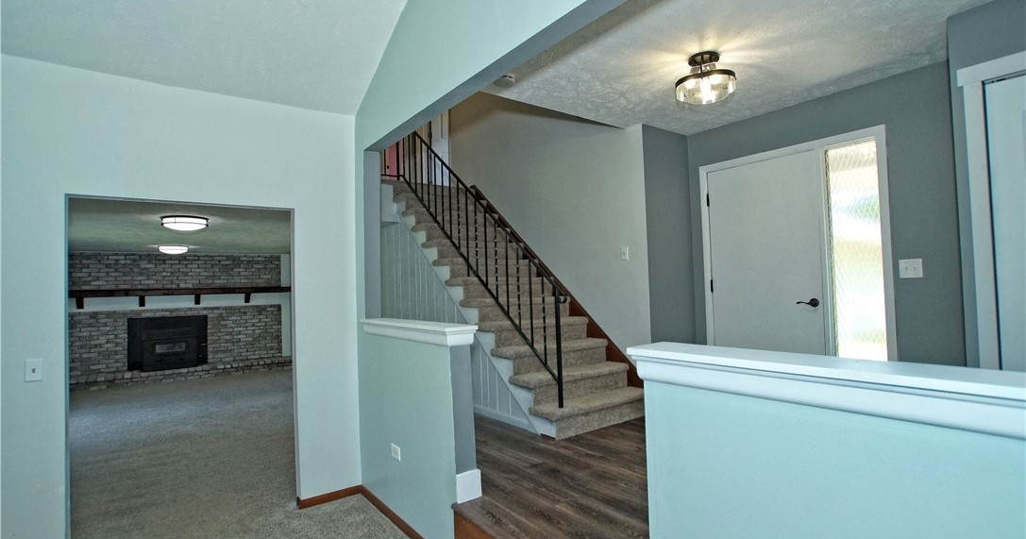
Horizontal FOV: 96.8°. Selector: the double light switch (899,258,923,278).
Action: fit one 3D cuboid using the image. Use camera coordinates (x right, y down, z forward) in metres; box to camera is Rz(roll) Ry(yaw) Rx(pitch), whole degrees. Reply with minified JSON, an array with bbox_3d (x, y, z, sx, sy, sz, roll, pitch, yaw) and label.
[{"bbox_3d":[2.661,-0.004,3.045,0.012,0.121,0.118,-1,-2,-39],"label":"double light switch"}]

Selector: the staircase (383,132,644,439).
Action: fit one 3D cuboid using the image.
[{"bbox_3d":[-0.151,-0.247,4.763,1.050,3.120,2.760,-1,-2,-37],"label":"staircase"}]

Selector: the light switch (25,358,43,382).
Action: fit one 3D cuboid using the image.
[{"bbox_3d":[-2.712,0.575,2.580,0.072,0.119,0.012,-1,-2,-35],"label":"light switch"}]

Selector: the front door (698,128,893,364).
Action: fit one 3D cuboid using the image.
[{"bbox_3d":[2.201,0.104,3.659,0.090,2.150,1.380,-1,-2,-39],"label":"front door"}]

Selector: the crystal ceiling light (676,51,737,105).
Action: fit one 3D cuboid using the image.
[{"bbox_3d":[1.163,-1.173,2.759,0.332,0.222,0.332,-1,-2,-39],"label":"crystal ceiling light"}]

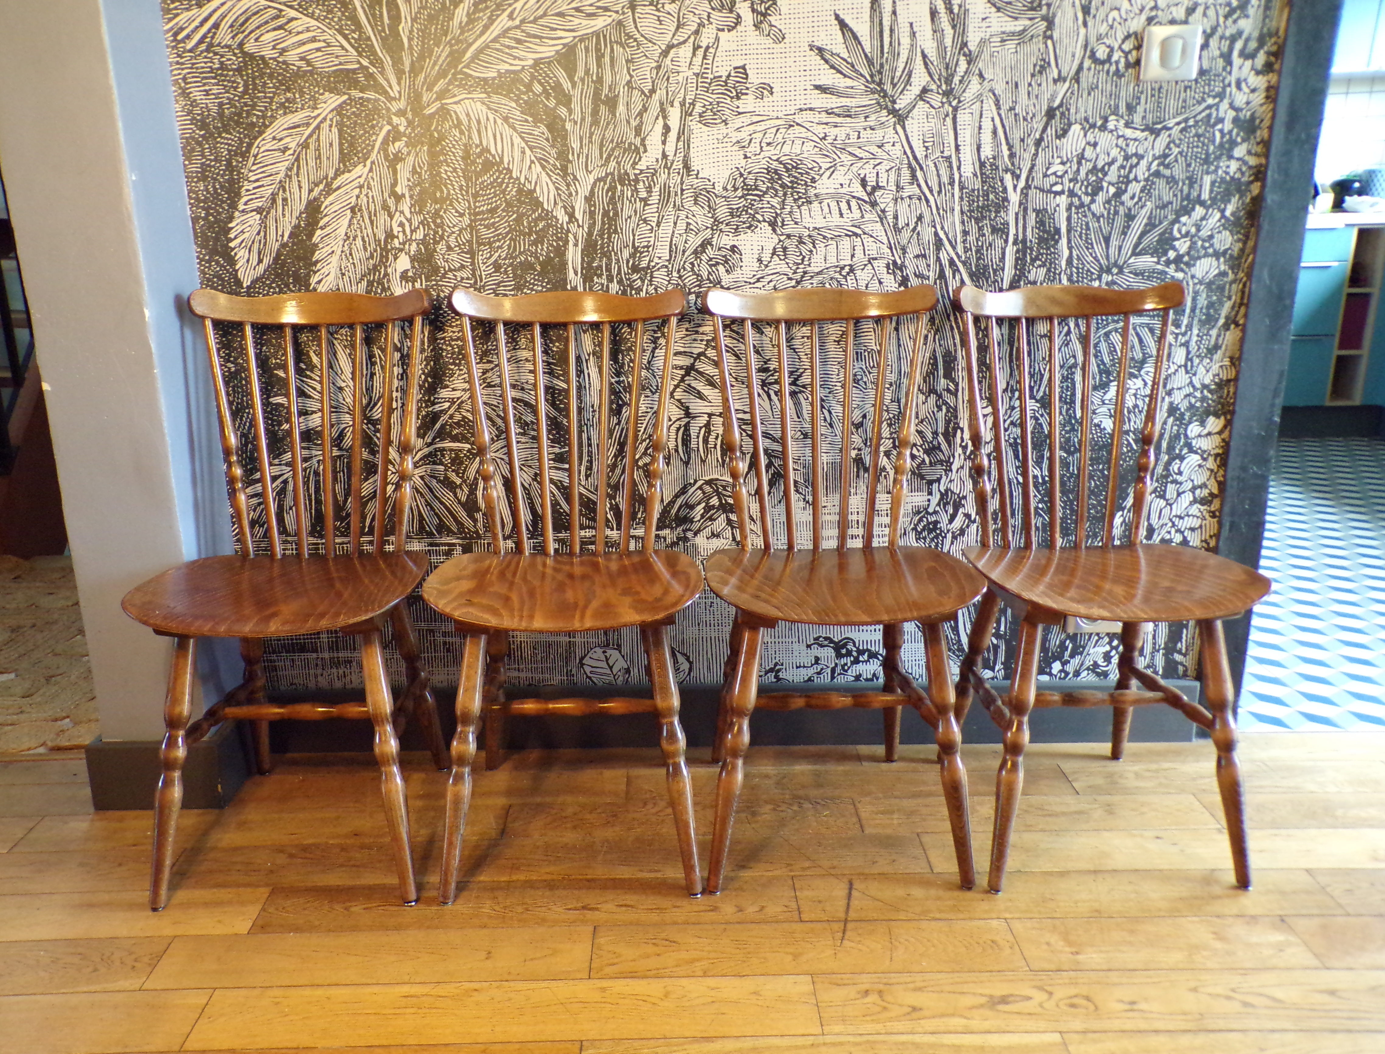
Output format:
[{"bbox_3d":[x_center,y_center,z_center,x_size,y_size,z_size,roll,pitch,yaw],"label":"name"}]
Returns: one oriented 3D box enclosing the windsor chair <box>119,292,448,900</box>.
[{"bbox_3d":[-0.615,0.089,1.778,0.430,0.864,0.468,-1,17,-1],"label":"windsor chair"}]

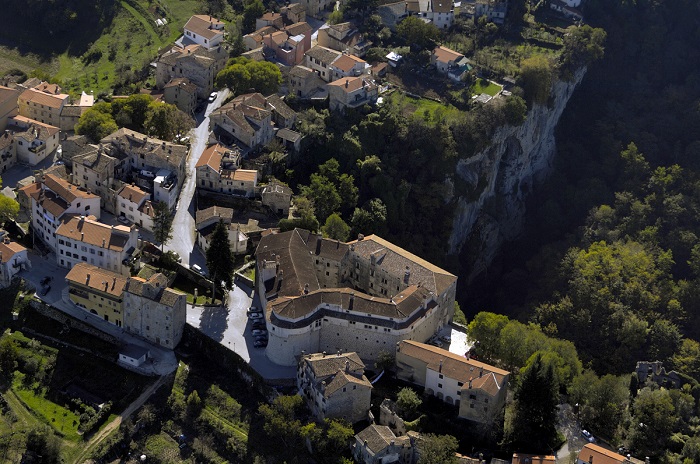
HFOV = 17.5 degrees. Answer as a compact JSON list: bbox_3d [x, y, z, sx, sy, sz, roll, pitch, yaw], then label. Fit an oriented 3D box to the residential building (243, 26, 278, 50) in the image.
[{"bbox_3d":[-31.660,-68.590,805.430,6.420,7.240,10.580,29,44,30],"label":"residential building"}]

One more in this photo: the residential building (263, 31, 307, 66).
[{"bbox_3d":[-23.350,-66.560,801.370,12.140,9.710,8.890,28,44,28],"label":"residential building"}]

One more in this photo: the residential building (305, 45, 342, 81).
[{"bbox_3d":[-7.580,-59.150,785.210,11.910,8.200,10.000,27,38,35],"label":"residential building"}]

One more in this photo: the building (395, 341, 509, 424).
[{"bbox_3d":[28.200,43.020,657.230,34.000,12.000,13.500,16,38,17],"label":"building"}]

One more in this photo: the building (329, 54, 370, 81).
[{"bbox_3d":[-0.320,-56.510,790.680,6.760,8.920,9.750,32,46,32],"label":"building"}]

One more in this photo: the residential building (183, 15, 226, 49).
[{"bbox_3d":[-50.750,-72.000,808.840,11.990,6.740,11.400,28,44,28],"label":"residential building"}]

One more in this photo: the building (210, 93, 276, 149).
[{"bbox_3d":[-35.700,-38.450,762.480,17.350,11.400,16.360,21,41,22],"label":"building"}]

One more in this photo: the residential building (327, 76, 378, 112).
[{"bbox_3d":[0.840,-46.790,761.880,8.570,9.800,13.680,28,39,36],"label":"residential building"}]

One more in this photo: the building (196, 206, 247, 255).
[{"bbox_3d":[-38.610,-0.540,682.330,11.510,9.000,14.980,-7,32,-17],"label":"building"}]

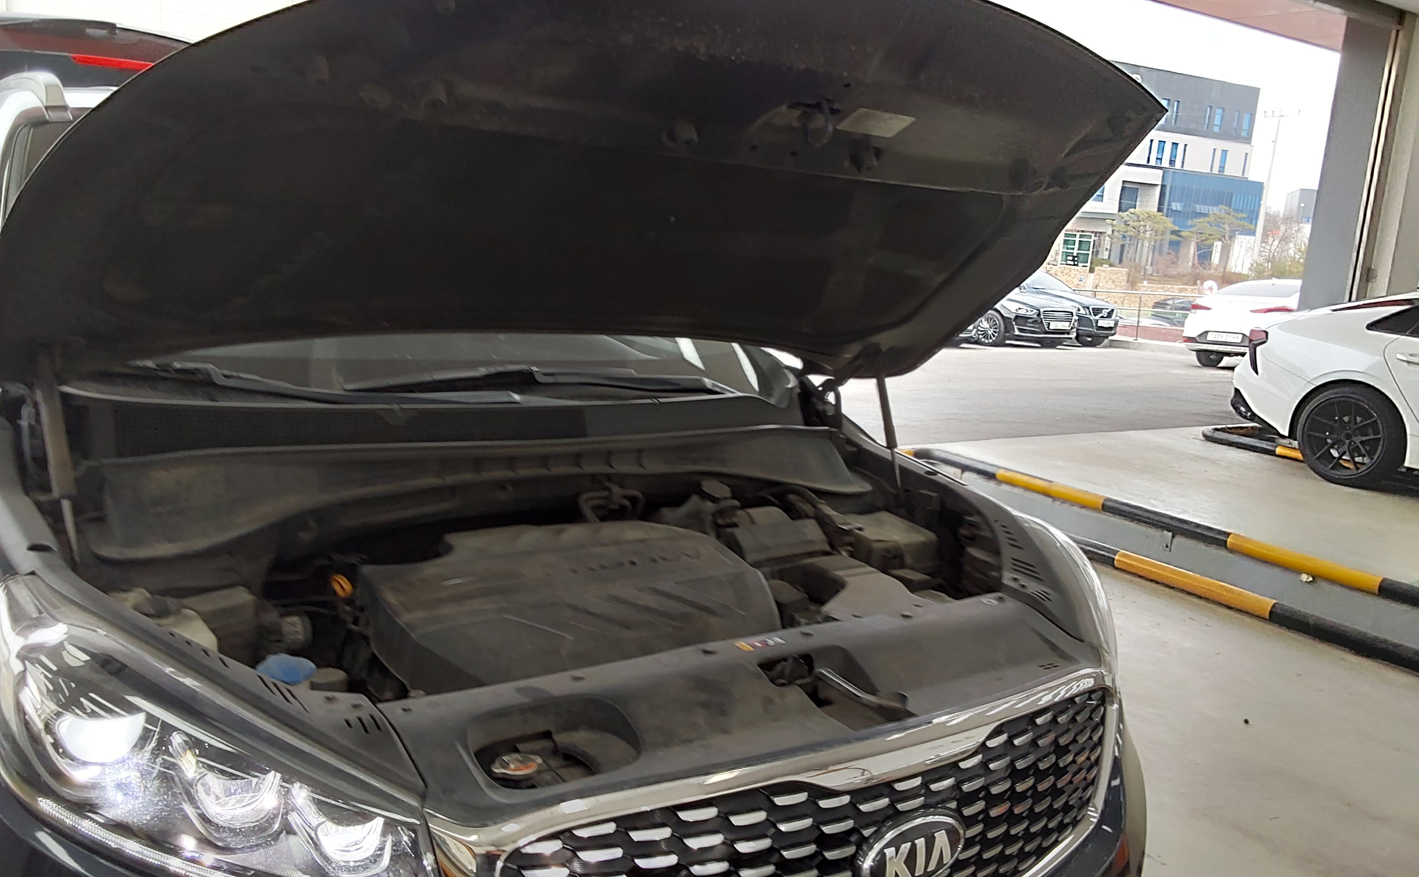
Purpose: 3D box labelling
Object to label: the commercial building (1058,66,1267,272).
[{"bbox_3d":[32.874,-24.442,104.291,29.000,16.800,15.000,-1,12,-27],"label":"commercial building"}]

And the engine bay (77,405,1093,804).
[{"bbox_3d":[-0.095,0.329,1.721,1.460,0.460,0.940,-3,13,-34],"label":"engine bay"}]

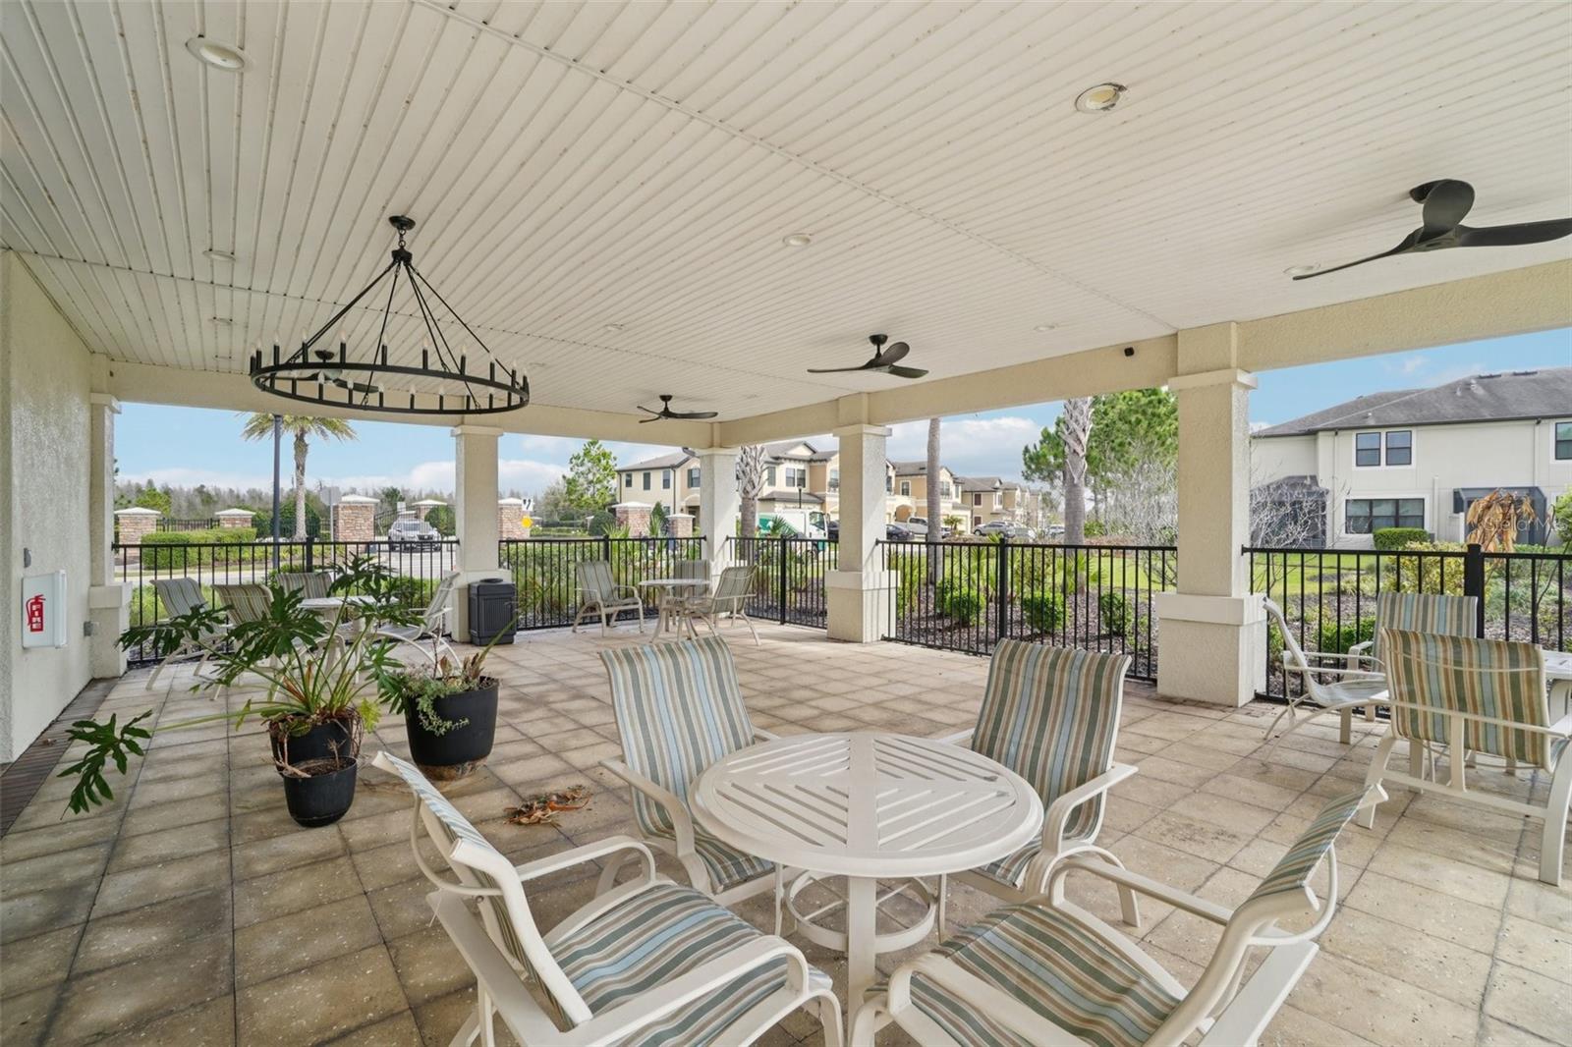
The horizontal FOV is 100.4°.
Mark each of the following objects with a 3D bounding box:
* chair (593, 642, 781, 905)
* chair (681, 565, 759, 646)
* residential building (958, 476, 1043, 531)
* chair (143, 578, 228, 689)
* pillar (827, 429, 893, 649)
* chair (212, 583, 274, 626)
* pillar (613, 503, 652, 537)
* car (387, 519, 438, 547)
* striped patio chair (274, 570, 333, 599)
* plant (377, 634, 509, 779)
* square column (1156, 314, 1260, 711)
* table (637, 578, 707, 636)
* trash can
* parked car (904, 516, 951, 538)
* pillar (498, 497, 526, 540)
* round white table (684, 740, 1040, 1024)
[{"bbox_3d":[-0.240,0.995,2.380,0.650,0.980,0.820,0,0,-38],"label":"chair"},{"bbox_3d":[-0.850,1.010,8.080,0.650,0.980,0.820,0,0,-44],"label":"chair"},{"bbox_3d":[33.508,-2.509,104.995,15.000,8.200,36.000,0,0,29],"label":"residential building"},{"bbox_3d":[-5.339,0.994,6.090,0.720,0.980,0.620,0,0,5],"label":"chair"},{"bbox_3d":[0.953,0.121,8.274,0.610,2.630,0.610,0,0,-41],"label":"pillar"},{"bbox_3d":[-4.334,0.951,5.610,0.620,0.950,0.720,0,0,7],"label":"chair"},{"bbox_3d":[-6.370,0.240,27.300,1.150,2.200,1.150,0,0,-43],"label":"pillar"},{"bbox_3d":[-20.768,0.690,36.600,1.880,1.700,4.600,0,0,-42],"label":"car"},{"bbox_3d":[-4.839,0.995,6.680,0.720,0.980,0.620,0,0,44],"label":"striped patio chair"},{"bbox_3d":[-2.013,1.051,3.852,0.660,0.770,0.580,0,0,-28],"label":"plant"},{"bbox_3d":[3.610,-0.080,5.602,0.610,3.060,0.610,0,0,-41],"label":"square column"},{"bbox_3d":[-1.489,1.131,8.630,0.990,0.730,0.990,0,0,0],"label":"table"},{"bbox_3d":[-3.700,1.110,8.270,0.470,0.790,0.470,0,0,-41],"label":"trash can"},{"bbox_3d":[12.000,0.400,56.000,5.100,1.750,1.950,0,0,32],"label":"parked car"},{"bbox_3d":[-10.430,0.180,25.000,1.150,2.300,1.150,0,0,-43],"label":"pillar"},{"bbox_3d":[0.230,1.130,1.960,0.990,0.710,0.990,0,0,0],"label":"round white table"}]

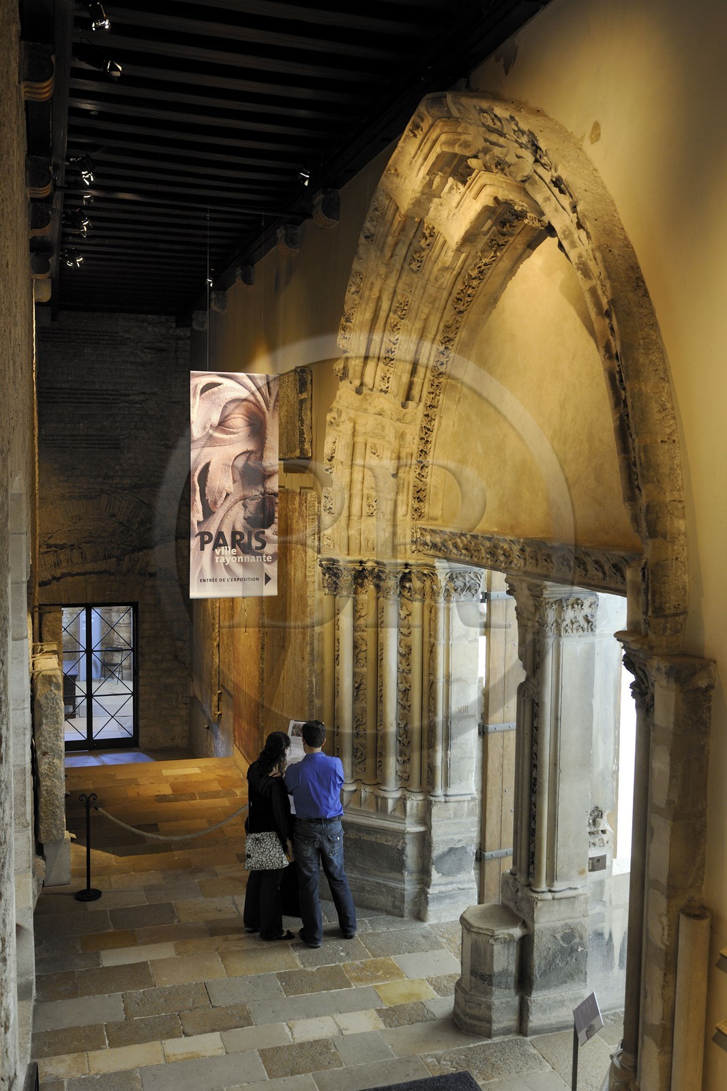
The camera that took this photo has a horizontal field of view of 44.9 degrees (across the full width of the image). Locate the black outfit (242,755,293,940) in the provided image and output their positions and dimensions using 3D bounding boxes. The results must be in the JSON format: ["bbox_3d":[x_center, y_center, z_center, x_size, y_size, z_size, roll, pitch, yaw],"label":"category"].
[{"bbox_3d":[-0.750,2.404,6.992,0.430,1.430,0.360,4,6,35],"label":"black outfit"}]

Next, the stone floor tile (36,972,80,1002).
[{"bbox_3d":[-2.260,3.231,6.402,0.350,0.035,0.369,-1,4,-15],"label":"stone floor tile"}]

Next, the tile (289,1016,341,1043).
[{"bbox_3d":[-0.329,3.279,5.933,0.320,0.035,0.218,-1,4,-15],"label":"tile"}]

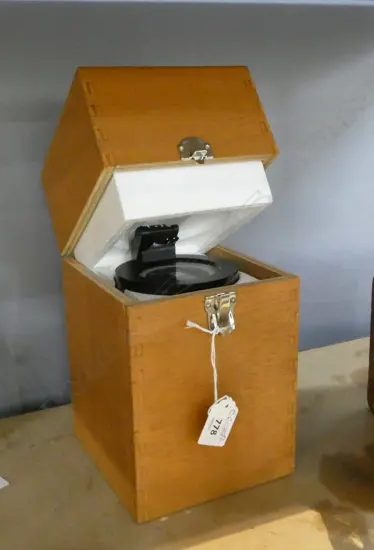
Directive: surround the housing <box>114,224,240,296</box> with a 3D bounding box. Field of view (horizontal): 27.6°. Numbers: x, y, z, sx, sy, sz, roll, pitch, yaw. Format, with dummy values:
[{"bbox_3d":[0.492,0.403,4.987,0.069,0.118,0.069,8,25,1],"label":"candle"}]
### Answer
[{"bbox_3d":[-0.008,-0.012,0.743,0.119,0.050,0.124,-1,16,0],"label":"housing"}]

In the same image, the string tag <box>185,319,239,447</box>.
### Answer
[{"bbox_3d":[0.025,0.099,0.679,0.050,0.123,0.010,-9,18,-24],"label":"string tag"}]

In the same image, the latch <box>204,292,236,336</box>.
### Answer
[{"bbox_3d":[0.031,0.035,0.664,0.029,0.038,0.010,-9,18,-24],"label":"latch"}]

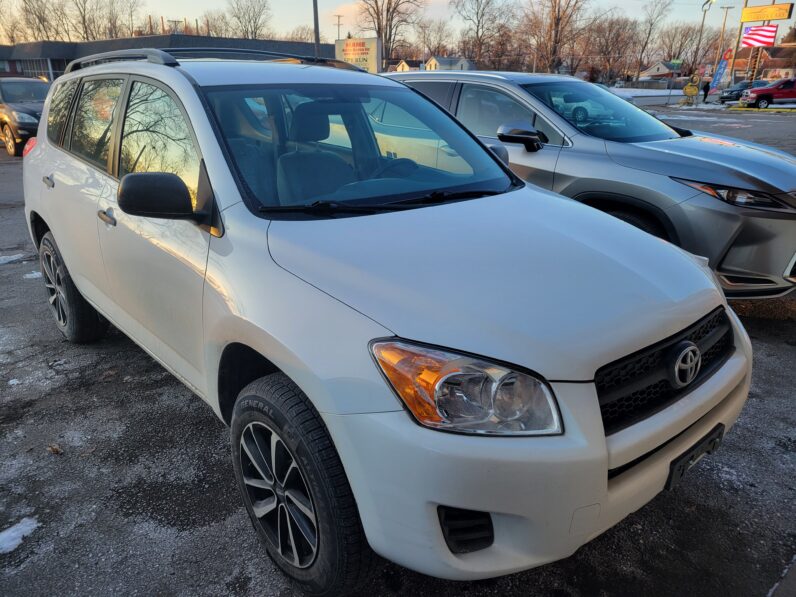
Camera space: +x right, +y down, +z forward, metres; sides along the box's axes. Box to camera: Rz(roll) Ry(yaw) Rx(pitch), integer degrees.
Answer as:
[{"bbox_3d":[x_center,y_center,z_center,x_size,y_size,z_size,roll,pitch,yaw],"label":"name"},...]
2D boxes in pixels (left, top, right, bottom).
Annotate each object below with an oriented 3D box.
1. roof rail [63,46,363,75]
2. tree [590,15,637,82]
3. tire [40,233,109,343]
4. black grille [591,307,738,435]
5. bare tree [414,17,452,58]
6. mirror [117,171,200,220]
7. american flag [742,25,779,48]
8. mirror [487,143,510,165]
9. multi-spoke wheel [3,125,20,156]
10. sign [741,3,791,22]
[{"bbox_3d":[-1.119,-1.367,3.486,1.120,0.130,1.750,-16,25,-39],"label":"roof rail"},{"bbox_3d":[44.176,-50.077,122.565,9.430,14.038,9.430,7,21,17],"label":"tree"},{"bbox_3d":[-2.081,-0.076,3.817,0.225,0.715,0.715,-16,25,-39],"label":"tire"},{"bbox_3d":[0.806,0.181,1.705,0.790,0.170,0.130,-16,25,-39],"label":"black grille"},{"bbox_3d":[6.432,-45.186,111.094,7.100,13.110,7.100,0,20,0],"label":"bare tree"},{"bbox_3d":[-0.819,-0.349,2.030,0.230,0.160,0.125,-16,25,-39],"label":"mirror"},{"bbox_3d":[27.071,-19.521,44.557,0.220,1.407,2.430,-13,24,-31],"label":"american flag"},{"bbox_3d":[0.516,-0.730,3.180,0.240,0.180,0.150,-16,25,-39],"label":"mirror"},{"bbox_3d":[-8.540,-3.528,13.260,0.700,0.700,0.230,13,24,32],"label":"multi-spoke wheel"},{"bbox_3d":[27.884,-21.522,45.117,0.450,0.955,3.401,-13,24,-31],"label":"sign"}]

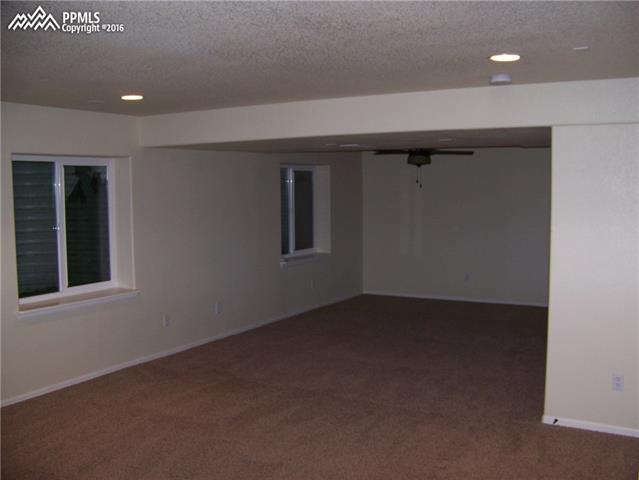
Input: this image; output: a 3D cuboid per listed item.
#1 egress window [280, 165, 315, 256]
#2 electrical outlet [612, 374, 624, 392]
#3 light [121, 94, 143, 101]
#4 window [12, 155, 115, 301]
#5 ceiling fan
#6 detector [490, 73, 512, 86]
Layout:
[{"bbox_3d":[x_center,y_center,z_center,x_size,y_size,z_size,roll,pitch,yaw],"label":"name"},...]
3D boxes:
[{"bbox_3d":[-0.349,-0.391,8.872,0.090,1.240,1.190,3,6,31],"label":"egress window"},{"bbox_3d":[1.986,0.951,4.299,0.072,0.116,0.010,3,6,31],"label":"electrical outlet"},{"bbox_3d":[-1.406,-1.068,4.834,0.165,0.040,0.165,0,5,0],"label":"light"},{"bbox_3d":[-2.265,-0.106,5.669,0.090,1.230,1.180,3,6,31],"label":"window"},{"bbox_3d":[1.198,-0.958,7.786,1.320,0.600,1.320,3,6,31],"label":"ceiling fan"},{"bbox_3d":[1.125,-0.986,4.002,0.137,0.046,0.137,3,6,31],"label":"detector"}]

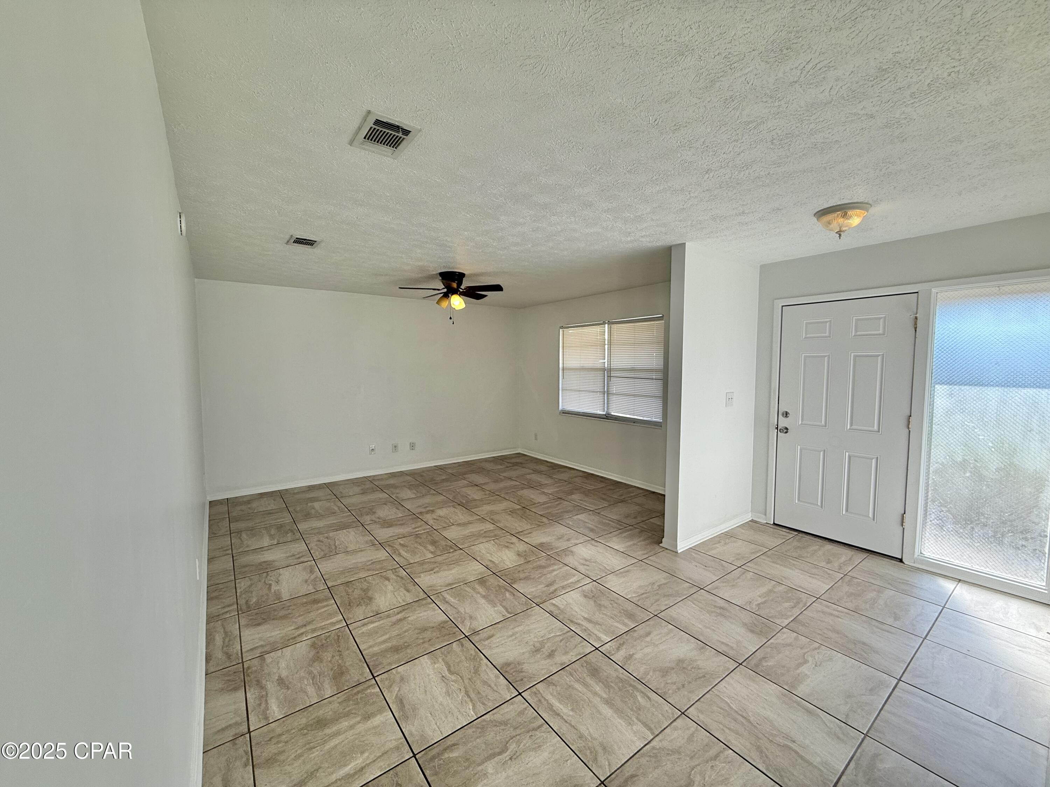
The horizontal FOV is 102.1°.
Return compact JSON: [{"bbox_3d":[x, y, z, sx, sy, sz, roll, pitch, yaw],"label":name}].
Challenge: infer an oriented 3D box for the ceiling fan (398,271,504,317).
[{"bbox_3d":[-0.733,-0.973,4.307,1.050,0.480,1.050,-1,4,-7],"label":"ceiling fan"}]

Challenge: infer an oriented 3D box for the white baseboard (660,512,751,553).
[{"bbox_3d":[1.672,1.205,3.841,1.210,0.080,0.170,-3,5,-36],"label":"white baseboard"}]

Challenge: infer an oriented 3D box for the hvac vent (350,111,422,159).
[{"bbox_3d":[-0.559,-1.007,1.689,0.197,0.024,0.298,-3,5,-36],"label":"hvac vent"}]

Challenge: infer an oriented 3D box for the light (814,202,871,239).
[{"bbox_3d":[1.864,-0.999,2.505,0.275,0.165,0.275,-3,5,-36],"label":"light"}]

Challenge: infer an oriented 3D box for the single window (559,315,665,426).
[{"bbox_3d":[1.068,-0.290,5.603,0.100,1.310,1.790,-3,5,-36],"label":"single window"}]

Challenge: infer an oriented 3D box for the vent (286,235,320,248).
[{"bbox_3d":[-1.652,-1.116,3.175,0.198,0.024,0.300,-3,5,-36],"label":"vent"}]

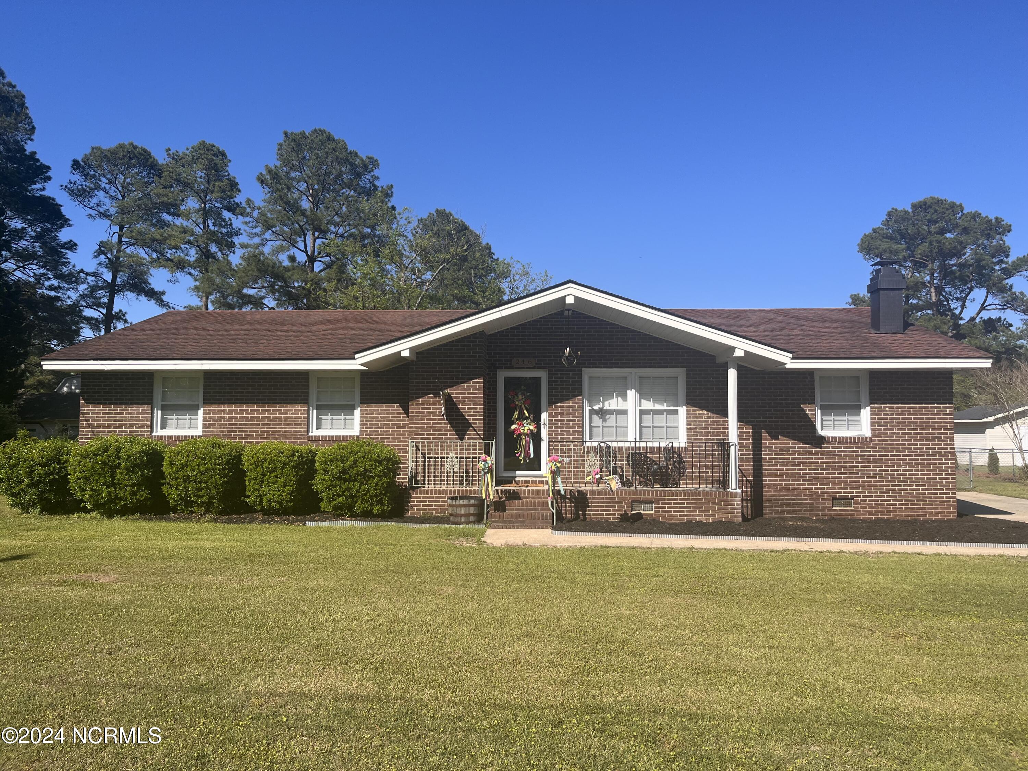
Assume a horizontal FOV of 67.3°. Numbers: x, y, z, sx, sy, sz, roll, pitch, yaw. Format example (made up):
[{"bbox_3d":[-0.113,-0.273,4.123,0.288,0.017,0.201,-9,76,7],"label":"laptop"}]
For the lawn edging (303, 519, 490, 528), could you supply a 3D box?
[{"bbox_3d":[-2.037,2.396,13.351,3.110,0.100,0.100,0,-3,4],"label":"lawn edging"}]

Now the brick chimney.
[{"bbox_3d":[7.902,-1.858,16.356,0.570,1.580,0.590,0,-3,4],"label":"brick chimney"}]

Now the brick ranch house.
[{"bbox_3d":[0.000,0.390,18.895,17.730,4.670,10.700,0,-3,4],"label":"brick ranch house"}]

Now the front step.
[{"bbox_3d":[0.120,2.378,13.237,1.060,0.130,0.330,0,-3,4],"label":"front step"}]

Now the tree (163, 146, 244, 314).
[{"bbox_3d":[-18.426,-5.141,45.102,4.900,18.600,4.900,0,-3,4],"label":"tree"}]

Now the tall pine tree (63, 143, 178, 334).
[{"bbox_3d":[-23.427,-5.138,45.416,6.300,18.700,6.300,0,-3,4],"label":"tall pine tree"}]

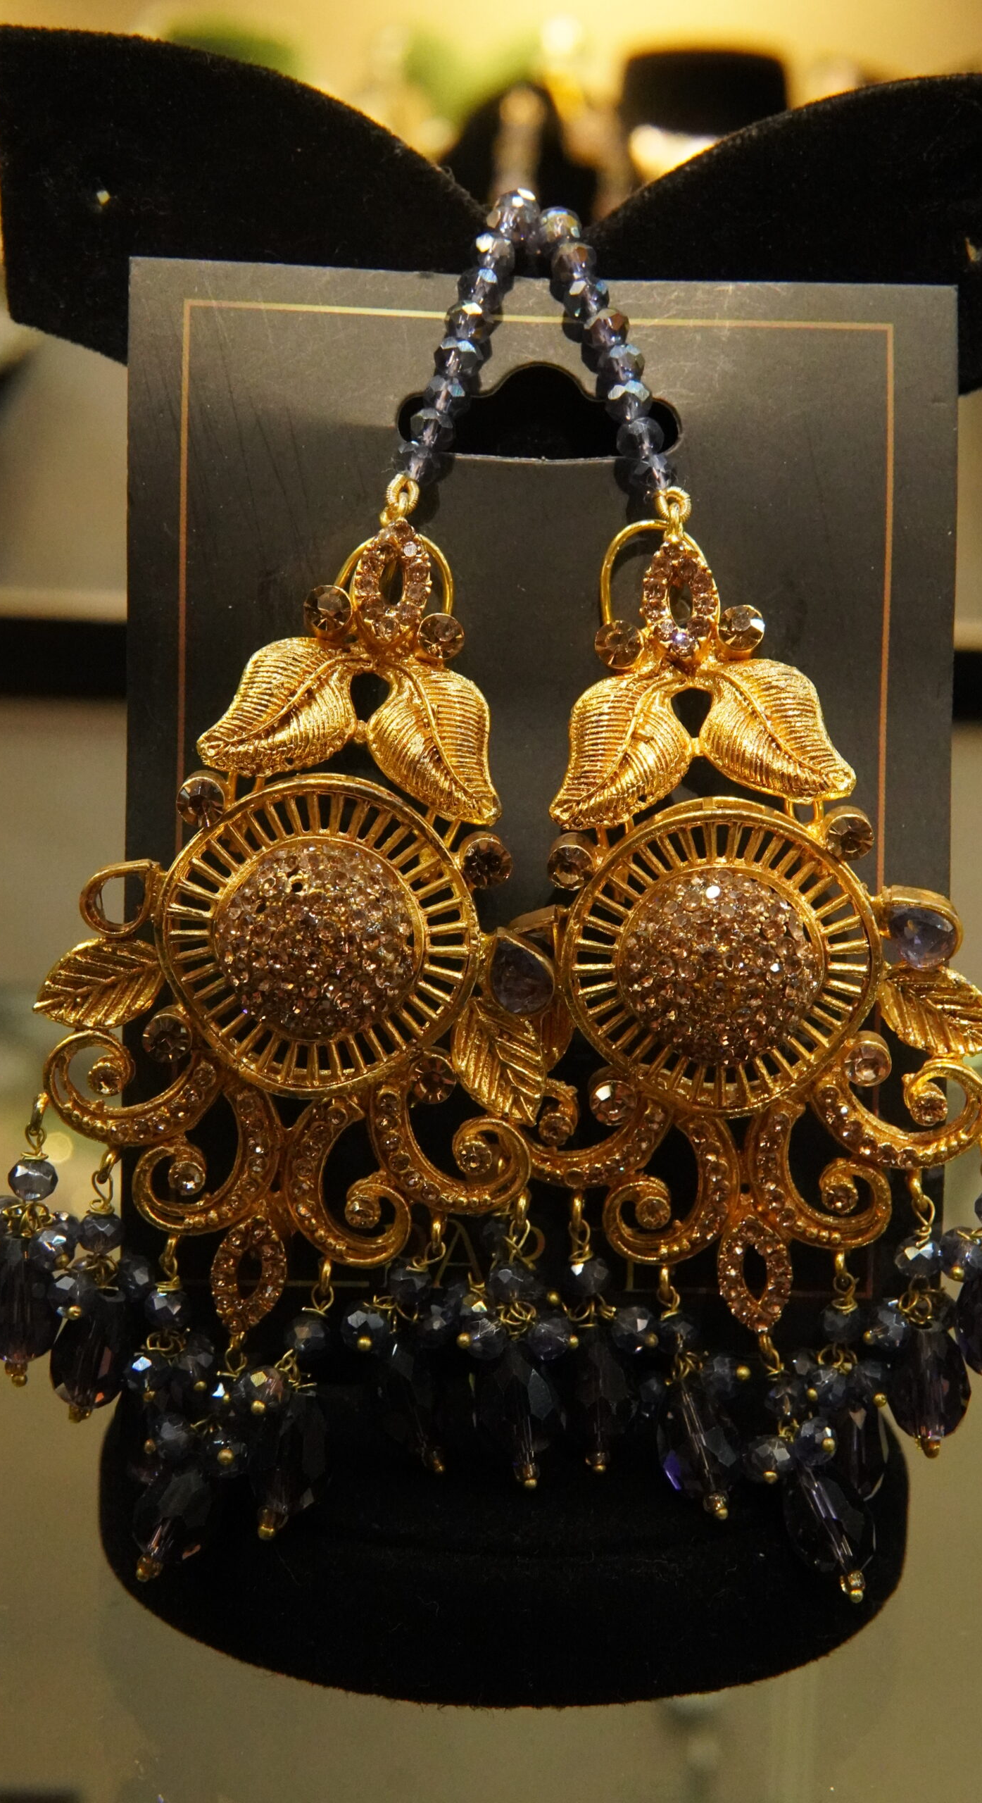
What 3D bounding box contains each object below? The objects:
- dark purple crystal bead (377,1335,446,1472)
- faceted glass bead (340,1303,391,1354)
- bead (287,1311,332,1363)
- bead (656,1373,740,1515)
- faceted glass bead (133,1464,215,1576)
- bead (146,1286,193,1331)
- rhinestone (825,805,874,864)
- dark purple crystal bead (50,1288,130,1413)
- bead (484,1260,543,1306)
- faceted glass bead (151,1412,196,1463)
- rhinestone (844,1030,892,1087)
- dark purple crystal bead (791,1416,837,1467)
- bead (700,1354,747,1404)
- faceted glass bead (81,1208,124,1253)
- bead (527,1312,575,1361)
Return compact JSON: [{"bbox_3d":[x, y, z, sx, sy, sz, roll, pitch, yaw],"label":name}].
[{"bbox_3d":[-0.009,0.056,0.252,0.008,0.015,0.008,-18,7,0],"label":"dark purple crystal bead"},{"bbox_3d":[-0.014,0.048,0.253,0.005,0.005,0.005,18,53,0],"label":"faceted glass bead"},{"bbox_3d":[-0.021,0.049,0.255,0.005,0.005,0.005,15,-3,0],"label":"bead"},{"bbox_3d":[0.023,0.061,0.250,0.009,0.015,0.009,-17,-10,0],"label":"bead"},{"bbox_3d":[-0.035,0.068,0.249,0.009,0.015,0.009,22,-12,0],"label":"faceted glass bead"},{"bbox_3d":[-0.036,0.045,0.251,0.005,0.005,0.005,2,15,0],"label":"bead"},{"bbox_3d":[0.040,-0.007,0.249,0.005,0.005,0.004,4,17,5],"label":"rhinestone"},{"bbox_3d":[-0.046,0.051,0.259,0.009,0.014,0.009,6,9,0],"label":"dark purple crystal bead"},{"bbox_3d":[0.003,0.043,0.252,0.006,0.005,0.006,2,12,0],"label":"bead"},{"bbox_3d":[-0.033,0.055,0.233,0.004,0.005,0.005,-27,12,-24],"label":"faceted glass bead"},{"bbox_3d":[0.043,0.018,0.258,0.005,0.005,0.003,1,19,3],"label":"rhinestone"},{"bbox_3d":[0.036,0.059,0.248,0.006,0.006,0.005,0,9,-30],"label":"dark purple crystal bead"},{"bbox_3d":[0.026,0.053,0.249,0.005,0.005,0.005,0,6,-45],"label":"bead"},{"bbox_3d":[-0.045,0.038,0.260,0.005,0.004,0.005,1,12,0],"label":"faceted glass bead"},{"bbox_3d":[0.006,0.045,0.233,0.004,0.005,0.005,27,11,24],"label":"bead"}]

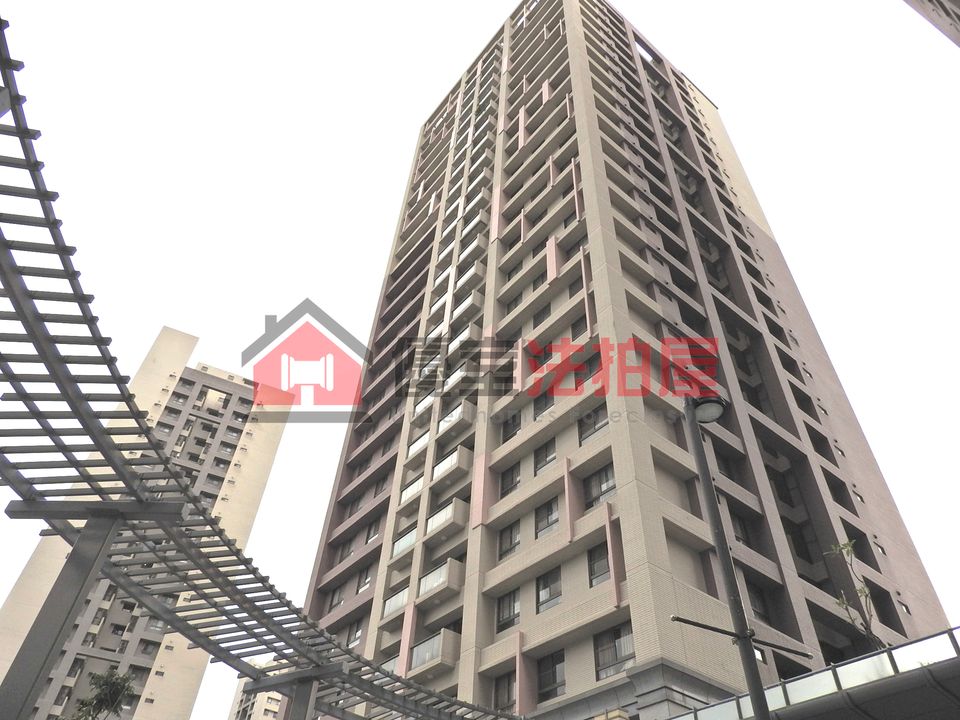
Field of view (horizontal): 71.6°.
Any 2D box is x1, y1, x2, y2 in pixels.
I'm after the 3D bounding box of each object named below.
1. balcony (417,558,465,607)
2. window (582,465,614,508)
[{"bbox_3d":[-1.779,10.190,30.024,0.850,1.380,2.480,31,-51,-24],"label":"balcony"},{"bbox_3d":[4.835,5.068,26.659,0.160,1.512,1.846,31,-51,-24],"label":"window"}]

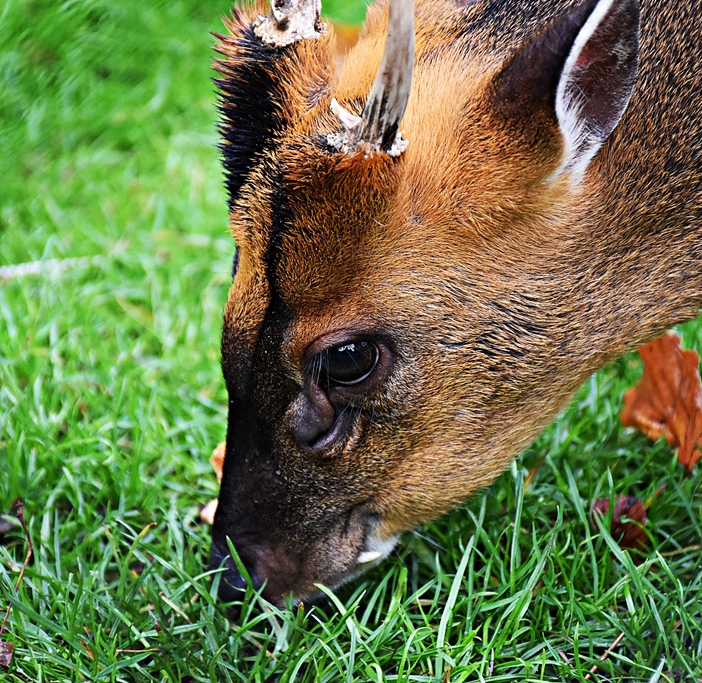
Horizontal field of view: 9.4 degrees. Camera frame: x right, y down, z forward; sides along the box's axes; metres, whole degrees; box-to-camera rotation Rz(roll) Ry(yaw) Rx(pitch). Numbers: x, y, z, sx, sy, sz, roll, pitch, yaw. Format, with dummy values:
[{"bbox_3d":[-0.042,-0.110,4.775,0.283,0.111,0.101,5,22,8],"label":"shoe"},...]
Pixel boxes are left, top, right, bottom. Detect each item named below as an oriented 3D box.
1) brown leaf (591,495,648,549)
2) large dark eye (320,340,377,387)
[{"bbox_3d":[0.106,0.071,1.684,0.023,0.014,0.018,0,35,0],"label":"brown leaf"},{"bbox_3d":[-0.001,0.008,1.591,0.022,0.018,0.015,-5,17,2],"label":"large dark eye"}]

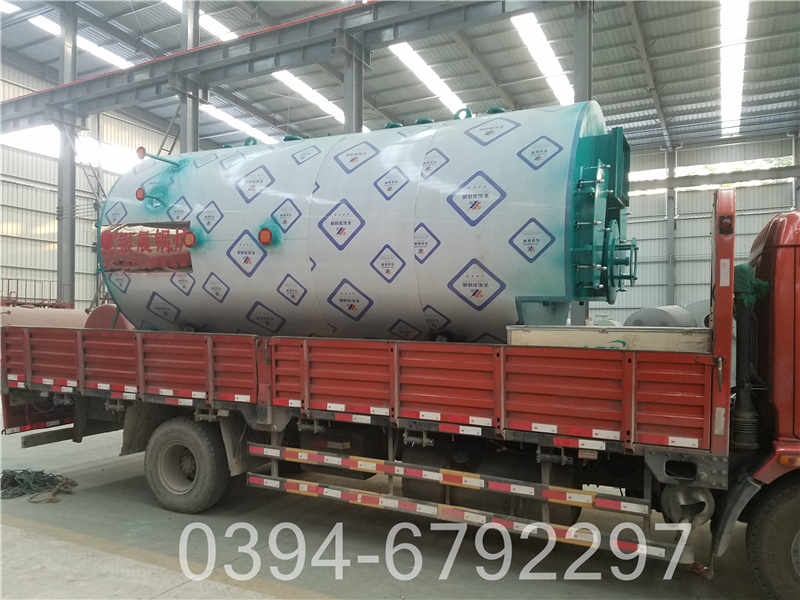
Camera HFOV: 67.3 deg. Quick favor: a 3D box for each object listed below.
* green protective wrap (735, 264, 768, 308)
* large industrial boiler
[{"bbox_3d":[2.034,-0.090,3.487,0.210,0.250,0.200,1,-1,27],"label":"green protective wrap"},{"bbox_3d":[-0.359,-0.445,5.709,4.920,2.400,2.120,1,-1,27],"label":"large industrial boiler"}]

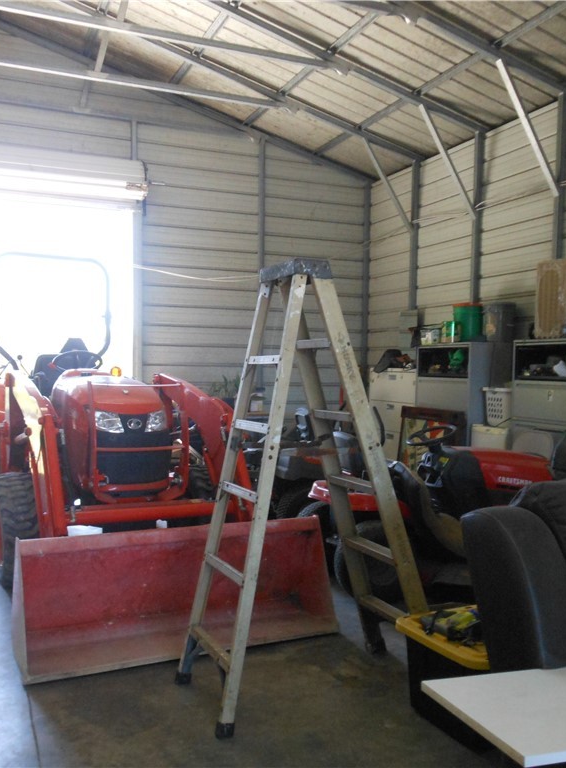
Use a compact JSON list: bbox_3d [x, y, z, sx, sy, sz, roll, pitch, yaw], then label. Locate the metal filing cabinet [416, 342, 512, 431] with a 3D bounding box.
[{"bbox_3d":[1.834,0.401,7.635,0.470,1.622,0.905,0,1,-23],"label":"metal filing cabinet"}]

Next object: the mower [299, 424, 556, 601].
[{"bbox_3d":[0.904,0.753,4.912,1.700,1.020,1.020,0,1,-23],"label":"mower"}]

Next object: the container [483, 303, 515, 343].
[{"bbox_3d":[2.145,-0.600,7.327,0.315,0.385,0.315,0,1,-23],"label":"container"}]

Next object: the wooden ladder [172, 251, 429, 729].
[{"bbox_3d":[0.097,0.404,3.126,1.050,1.780,0.520,0,1,-23],"label":"wooden ladder"}]

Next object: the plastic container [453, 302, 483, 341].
[{"bbox_3d":[1.871,-0.599,7.458,0.305,0.375,0.305,0,1,-23],"label":"plastic container"}]

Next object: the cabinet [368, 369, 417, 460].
[{"bbox_3d":[1.442,0.512,8.539,0.470,1.355,1.030,0,1,-23],"label":"cabinet"}]

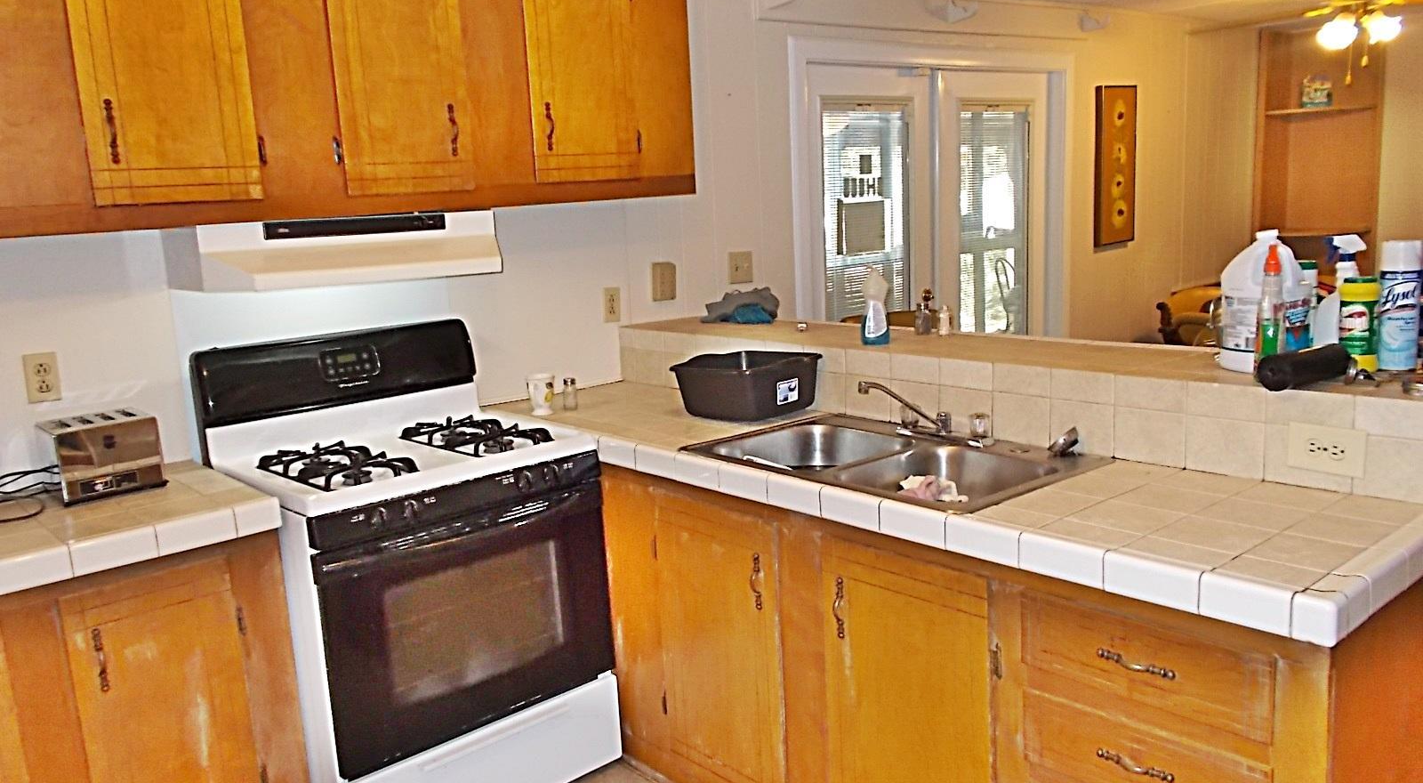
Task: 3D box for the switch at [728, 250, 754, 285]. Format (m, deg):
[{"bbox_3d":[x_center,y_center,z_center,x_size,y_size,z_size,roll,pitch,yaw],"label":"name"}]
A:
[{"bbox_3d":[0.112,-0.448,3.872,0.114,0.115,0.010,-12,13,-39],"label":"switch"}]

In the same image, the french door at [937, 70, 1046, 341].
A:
[{"bbox_3d":[1.368,-0.508,5.202,0.910,2.020,0.050,-12,14,-40],"label":"french door"}]

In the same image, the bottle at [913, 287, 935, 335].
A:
[{"bbox_3d":[0.604,-0.230,3.071,0.050,0.126,0.045,-1,11,11],"label":"bottle"}]

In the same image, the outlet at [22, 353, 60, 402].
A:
[{"bbox_3d":[-1.577,-0.032,2.521,0.070,0.115,0.008,-12,14,-40],"label":"outlet"}]

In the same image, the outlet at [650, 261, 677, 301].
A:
[{"bbox_3d":[-0.158,-0.371,3.636,0.075,0.124,0.038,-12,13,-39],"label":"outlet"}]

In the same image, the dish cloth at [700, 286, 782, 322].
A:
[{"bbox_3d":[0.103,-0.295,3.607,0.255,0.110,0.130,3,12,29],"label":"dish cloth"}]

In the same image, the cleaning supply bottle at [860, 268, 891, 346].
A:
[{"bbox_3d":[0.444,-0.231,2.912,0.083,0.204,0.060,-1,11,9],"label":"cleaning supply bottle"}]

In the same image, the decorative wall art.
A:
[{"bbox_3d":[2.033,-1.133,5.377,0.315,0.775,0.045,-12,13,-39],"label":"decorative wall art"}]

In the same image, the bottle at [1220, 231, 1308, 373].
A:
[{"bbox_3d":[1.180,-0.197,2.282,0.145,0.290,0.145,-12,14,-40],"label":"bottle"}]

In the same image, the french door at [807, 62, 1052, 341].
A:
[{"bbox_3d":[1.022,-0.433,4.900,1.840,2.020,0.060,-12,14,-40],"label":"french door"}]

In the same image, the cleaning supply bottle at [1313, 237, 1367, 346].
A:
[{"bbox_3d":[1.340,-0.194,2.274,0.110,0.270,0.070,3,12,30],"label":"cleaning supply bottle"}]

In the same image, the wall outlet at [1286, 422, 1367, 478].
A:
[{"bbox_3d":[1.094,0.105,1.907,0.010,0.082,0.126,-12,13,-39],"label":"wall outlet"}]

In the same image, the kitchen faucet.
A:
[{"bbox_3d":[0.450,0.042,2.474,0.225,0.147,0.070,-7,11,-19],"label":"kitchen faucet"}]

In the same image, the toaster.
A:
[{"bbox_3d":[-1.433,0.149,2.519,0.220,0.168,0.195,-12,14,-40],"label":"toaster"}]

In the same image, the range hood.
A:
[{"bbox_3d":[-0.919,-0.366,2.738,0.765,0.150,0.455,-12,14,-40],"label":"range hood"}]

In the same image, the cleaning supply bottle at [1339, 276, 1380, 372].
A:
[{"bbox_3d":[1.249,-0.129,2.063,0.070,0.178,0.070,7,14,44],"label":"cleaning supply bottle"}]

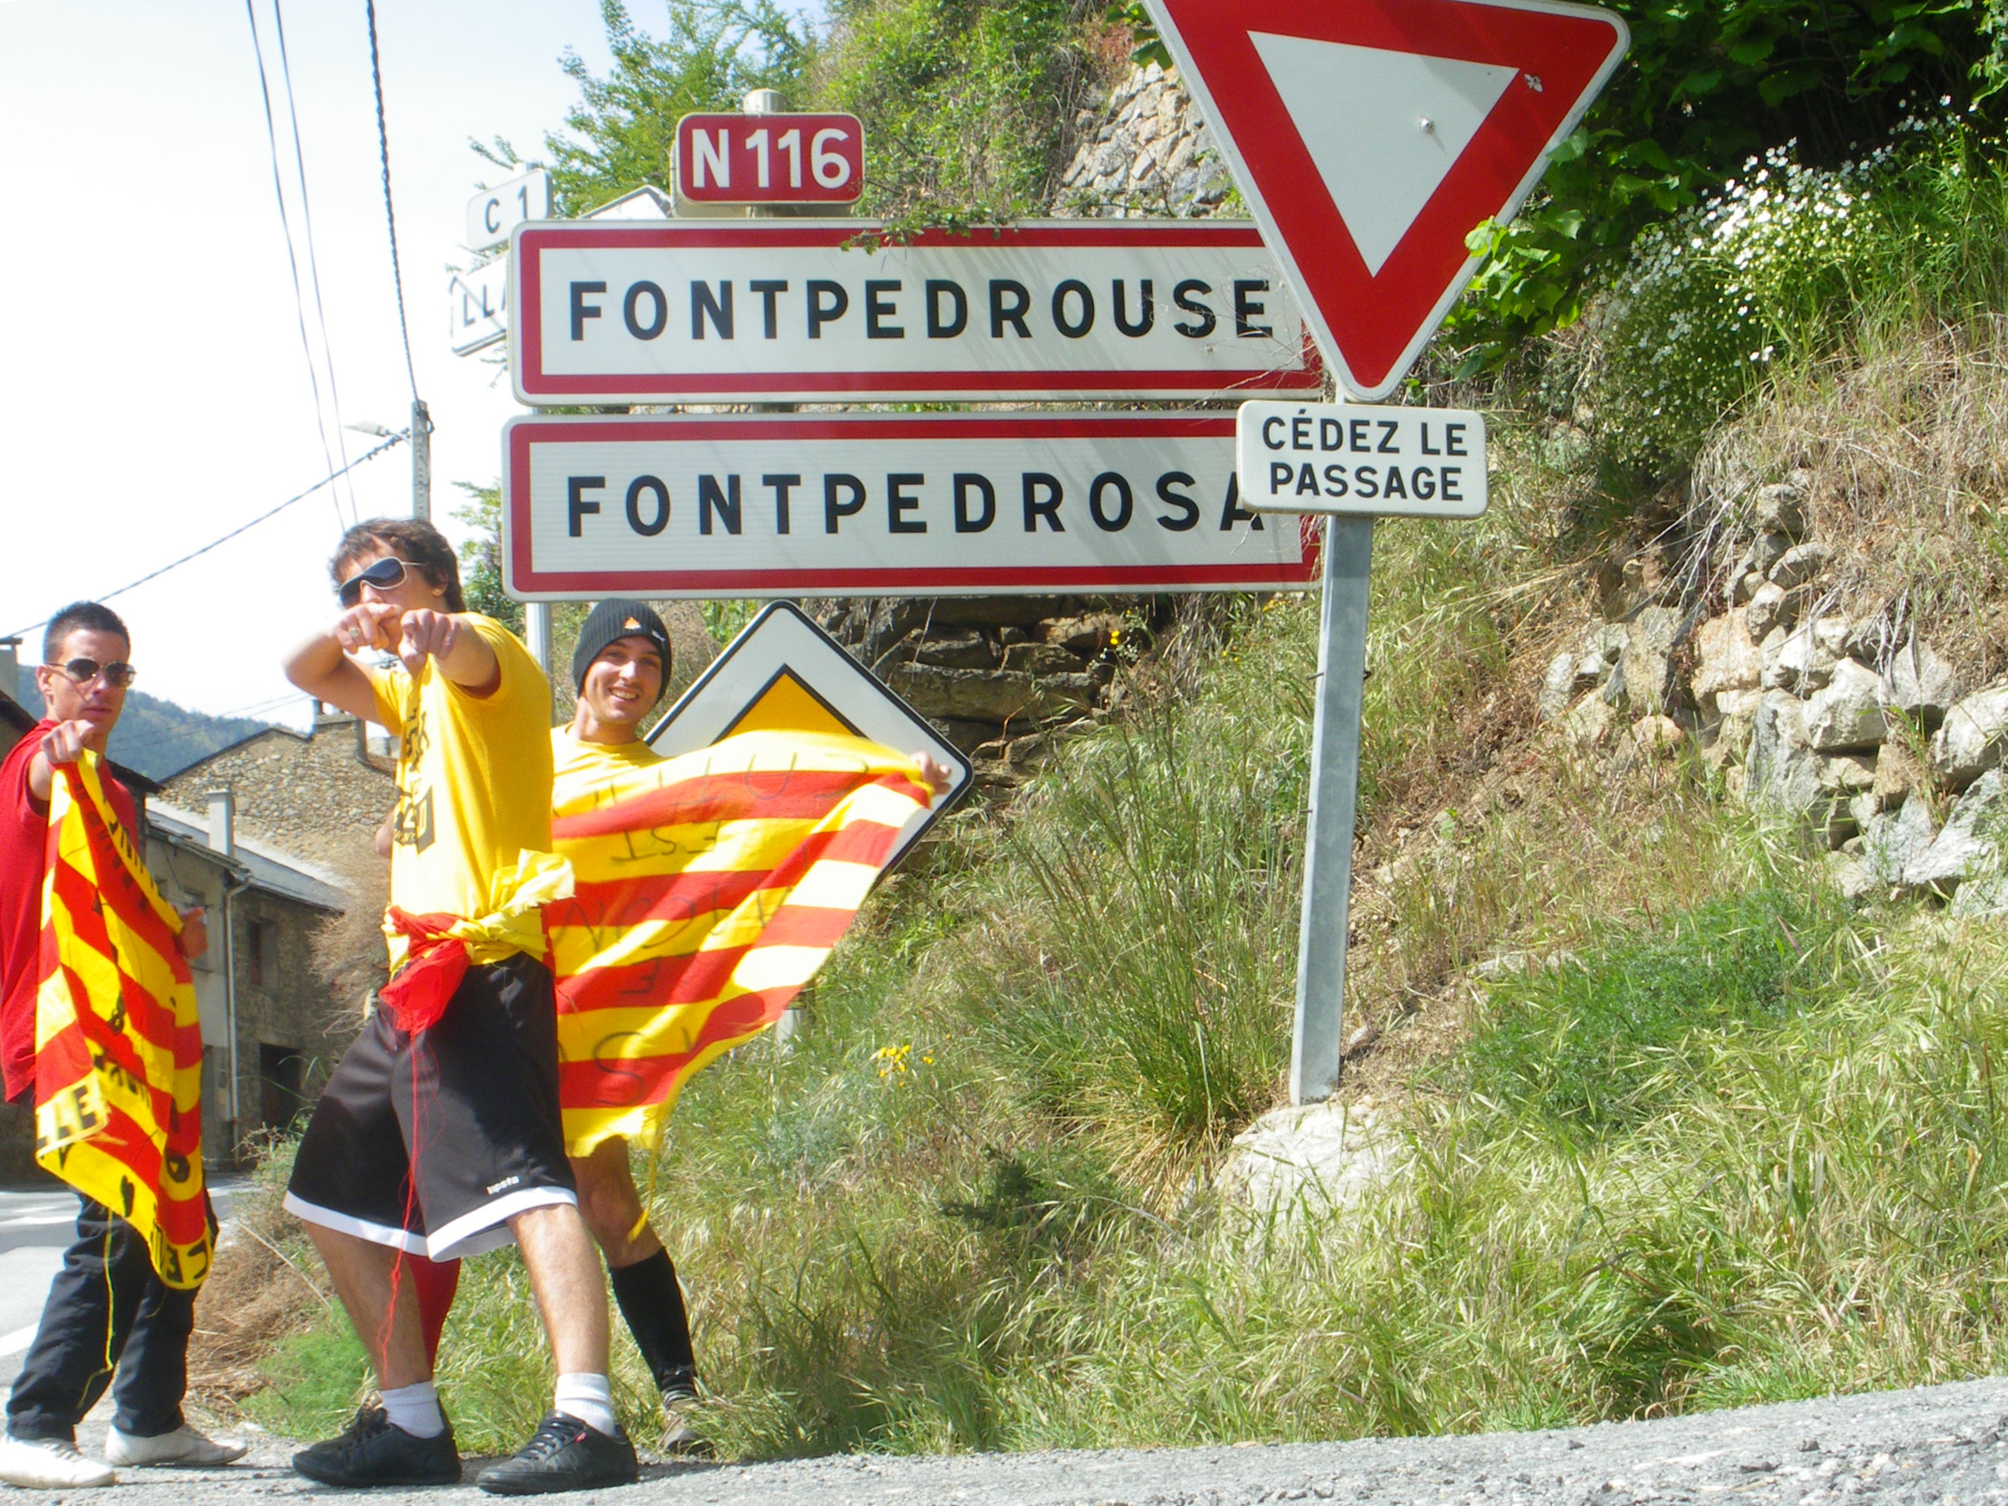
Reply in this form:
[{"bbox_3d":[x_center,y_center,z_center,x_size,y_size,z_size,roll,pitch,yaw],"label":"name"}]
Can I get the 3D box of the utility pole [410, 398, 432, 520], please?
[{"bbox_3d":[-6.476,0.537,32.974,0.260,9.200,0.240,-3,-8,11],"label":"utility pole"}]

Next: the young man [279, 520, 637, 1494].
[{"bbox_3d":[-0.955,0.446,5.170,0.570,1.710,0.600,3,-9,-34],"label":"young man"}]

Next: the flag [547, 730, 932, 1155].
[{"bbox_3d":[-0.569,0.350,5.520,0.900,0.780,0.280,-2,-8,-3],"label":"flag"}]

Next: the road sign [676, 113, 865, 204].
[{"bbox_3d":[-0.622,-1.588,7.920,0.500,0.250,0.060,-1,-8,-5],"label":"road sign"}]

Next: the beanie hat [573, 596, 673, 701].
[{"bbox_3d":[-0.737,-0.199,5.740,0.195,0.195,0.225,4,-7,-7],"label":"beanie hat"}]

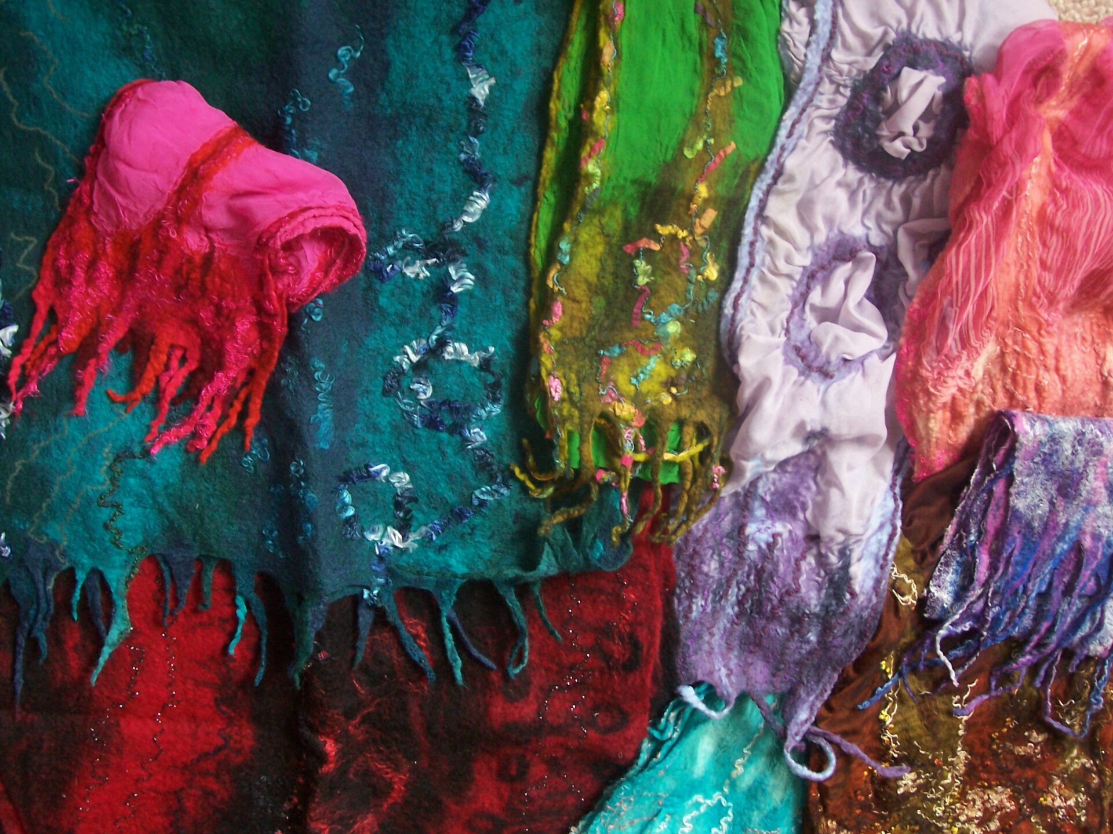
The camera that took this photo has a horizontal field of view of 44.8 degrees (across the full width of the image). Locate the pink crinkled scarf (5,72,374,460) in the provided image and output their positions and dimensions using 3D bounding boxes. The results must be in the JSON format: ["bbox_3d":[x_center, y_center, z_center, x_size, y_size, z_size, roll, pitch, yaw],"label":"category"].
[{"bbox_3d":[-0.358,-0.138,1.315,0.265,0.090,0.335,22,76,6],"label":"pink crinkled scarf"}]

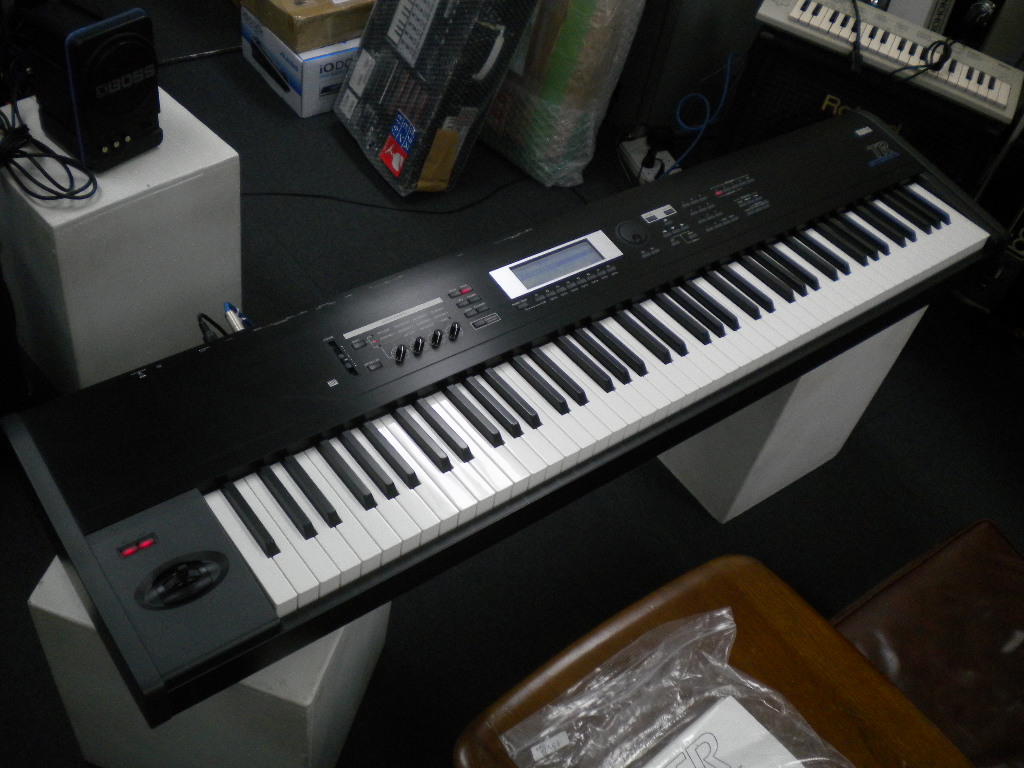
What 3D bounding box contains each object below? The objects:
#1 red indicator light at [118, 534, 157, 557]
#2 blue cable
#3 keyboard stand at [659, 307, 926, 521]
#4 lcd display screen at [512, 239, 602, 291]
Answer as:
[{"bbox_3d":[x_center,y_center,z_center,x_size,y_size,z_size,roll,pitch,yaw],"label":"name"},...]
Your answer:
[{"bbox_3d":[-0.356,0.155,0.987,0.036,0.006,0.011,-24,63,-30],"label":"red indicator light"},{"bbox_3d":[0.410,-0.611,2.325,0.115,0.290,0.100,6,47,-7],"label":"blue cable"},{"bbox_3d":[0.419,-0.047,1.758,0.300,0.400,0.300,-24,57,-30],"label":"keyboard stand"},{"bbox_3d":[0.060,-0.155,1.350,0.131,0.006,0.040,-24,63,-30],"label":"lcd display screen"}]

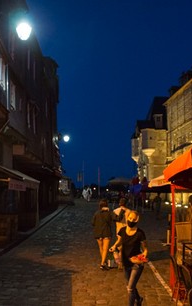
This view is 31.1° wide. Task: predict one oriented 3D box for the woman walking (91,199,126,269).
[{"bbox_3d":[0.280,1.830,7.800,0.620,1.580,0.360,0,-6,-1],"label":"woman walking"}]

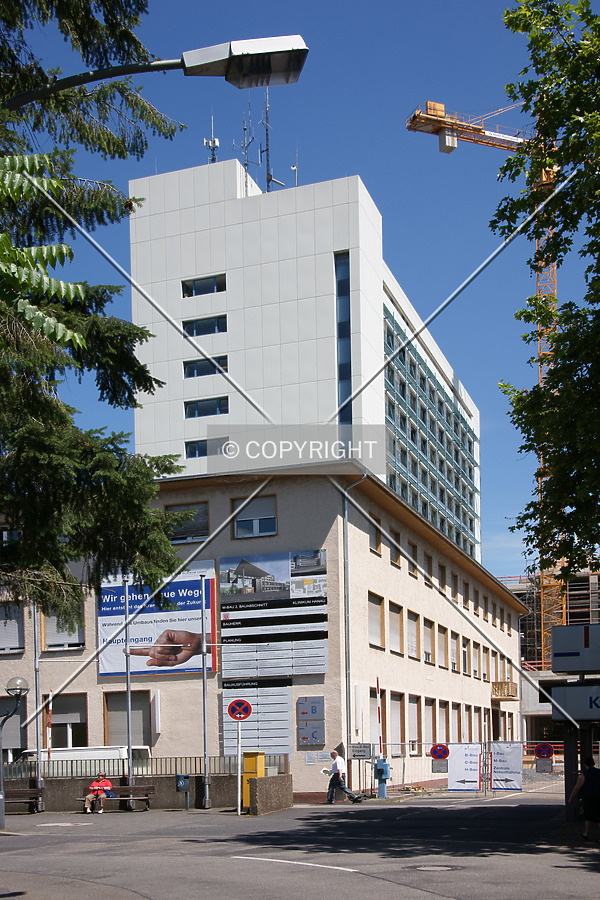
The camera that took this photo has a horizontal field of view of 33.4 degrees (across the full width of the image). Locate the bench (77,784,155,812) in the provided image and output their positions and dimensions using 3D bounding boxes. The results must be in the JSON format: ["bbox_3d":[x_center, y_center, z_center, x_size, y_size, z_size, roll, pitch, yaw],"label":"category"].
[{"bbox_3d":[-5.240,9.907,28.400,2.200,0.730,0.620,-5,-14,19],"label":"bench"}]

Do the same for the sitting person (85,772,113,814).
[{"bbox_3d":[-5.683,9.668,28.200,0.580,1.160,0.750,-5,-14,19],"label":"sitting person"}]

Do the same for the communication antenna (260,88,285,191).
[{"bbox_3d":[-2.338,-26.480,85.000,1.750,8.900,1.500,-5,-14,19],"label":"communication antenna"}]

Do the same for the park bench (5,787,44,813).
[{"bbox_3d":[-8.630,10.291,29.400,2.100,0.730,0.600,-5,-14,19],"label":"park bench"}]

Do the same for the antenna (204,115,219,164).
[{"bbox_3d":[-7.523,-26.480,85.000,1.000,4.100,1.000,-5,-14,19],"label":"antenna"}]

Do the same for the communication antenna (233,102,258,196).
[{"bbox_3d":[-4.536,-25.413,84.000,1.950,8.000,1.600,-5,-14,19],"label":"communication antenna"}]

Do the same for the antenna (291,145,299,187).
[{"bbox_3d":[-0.454,-23.474,82.500,0.600,3.500,0.450,-5,-14,19],"label":"antenna"}]

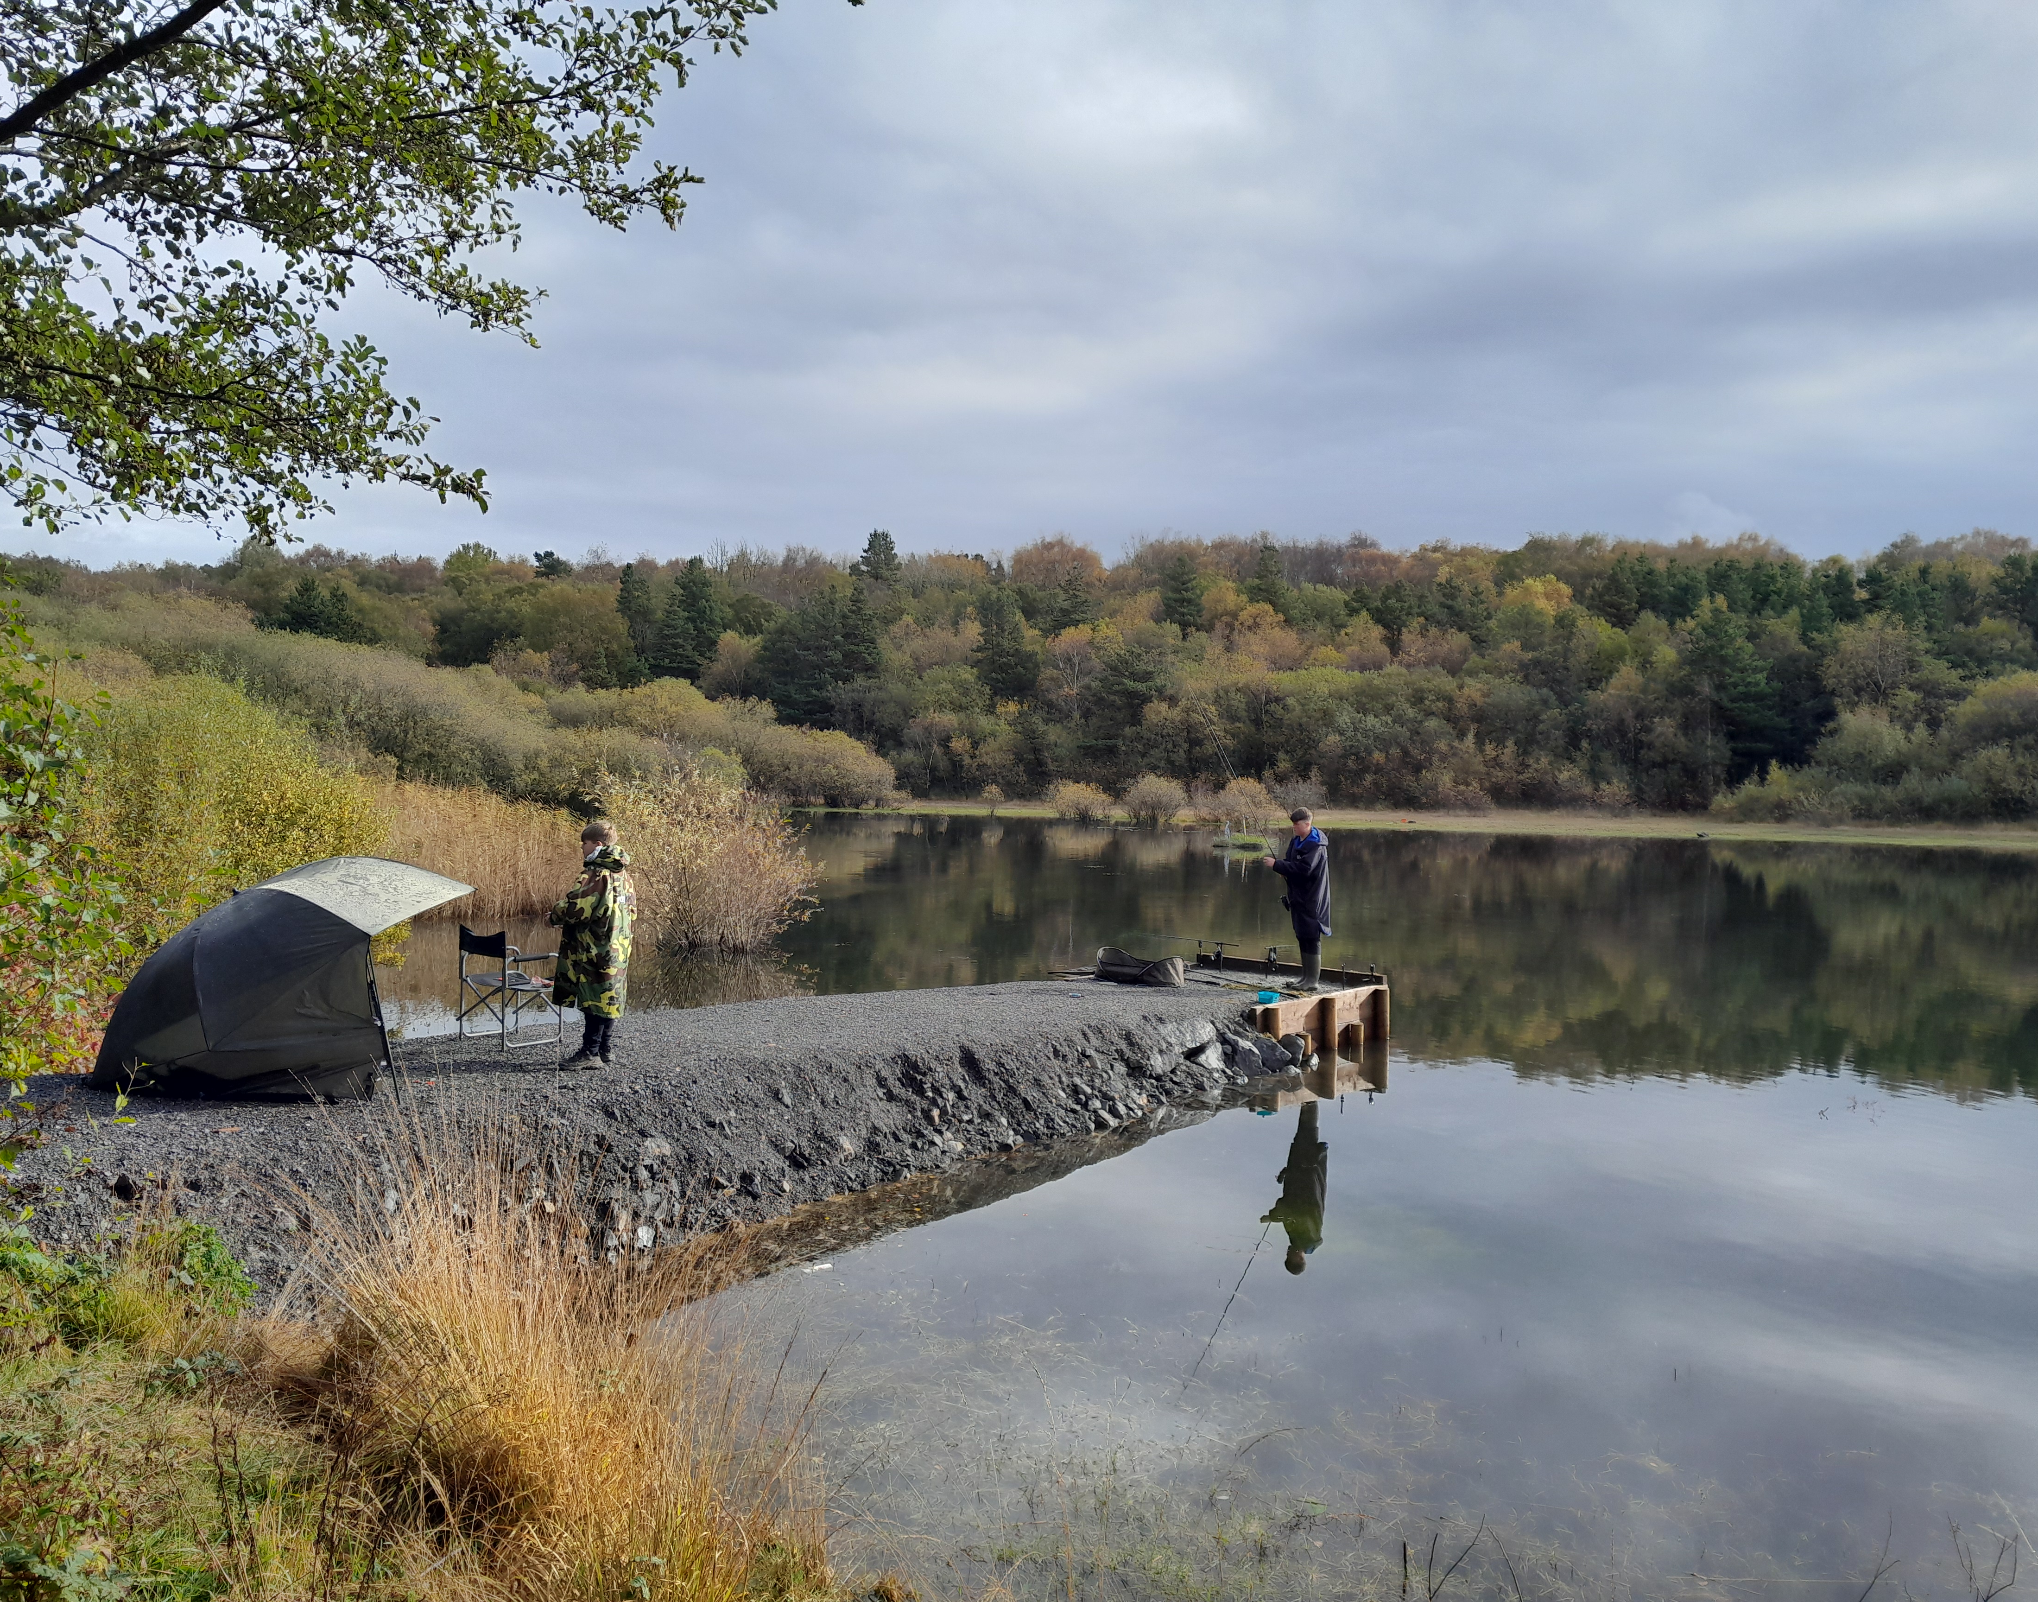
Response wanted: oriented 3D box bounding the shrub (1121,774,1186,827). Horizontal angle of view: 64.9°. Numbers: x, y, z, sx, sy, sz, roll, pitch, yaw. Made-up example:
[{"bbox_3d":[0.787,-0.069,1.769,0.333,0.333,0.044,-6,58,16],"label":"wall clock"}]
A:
[{"bbox_3d":[9.378,-0.058,112.000,4.660,3.728,4.500,1,1,0],"label":"shrub"}]

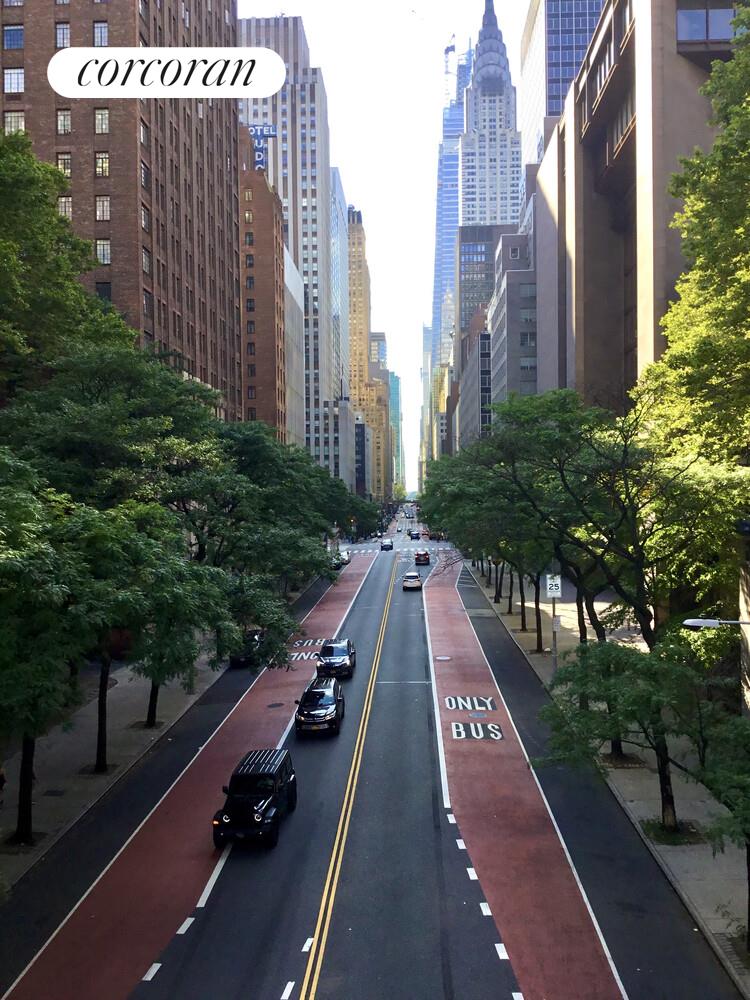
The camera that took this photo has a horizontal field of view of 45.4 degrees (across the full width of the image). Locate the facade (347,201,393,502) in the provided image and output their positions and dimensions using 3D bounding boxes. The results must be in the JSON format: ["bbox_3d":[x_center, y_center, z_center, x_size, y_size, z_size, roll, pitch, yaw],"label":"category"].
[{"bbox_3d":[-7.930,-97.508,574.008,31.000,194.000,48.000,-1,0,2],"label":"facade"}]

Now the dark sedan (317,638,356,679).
[{"bbox_3d":[-2.168,8.933,50.587,1.880,1.660,4.700,-1,1,3],"label":"dark sedan"}]

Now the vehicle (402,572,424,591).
[{"bbox_3d":[3.843,8.221,92.487,1.860,1.670,4.600,-1,1,3],"label":"vehicle"}]

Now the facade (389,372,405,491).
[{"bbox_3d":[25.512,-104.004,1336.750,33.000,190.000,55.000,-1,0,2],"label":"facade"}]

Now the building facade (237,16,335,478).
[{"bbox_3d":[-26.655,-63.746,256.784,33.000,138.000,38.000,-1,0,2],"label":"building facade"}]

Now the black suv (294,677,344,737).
[{"bbox_3d":[-2.354,9.051,40.587,1.920,1.730,4.880,-1,1,2],"label":"black suv"}]

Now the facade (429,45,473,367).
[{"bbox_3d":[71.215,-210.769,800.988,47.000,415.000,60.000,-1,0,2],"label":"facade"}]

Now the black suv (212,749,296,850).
[{"bbox_3d":[-3.613,9.197,27.986,1.880,1.850,4.700,-1,1,3],"label":"black suv"}]

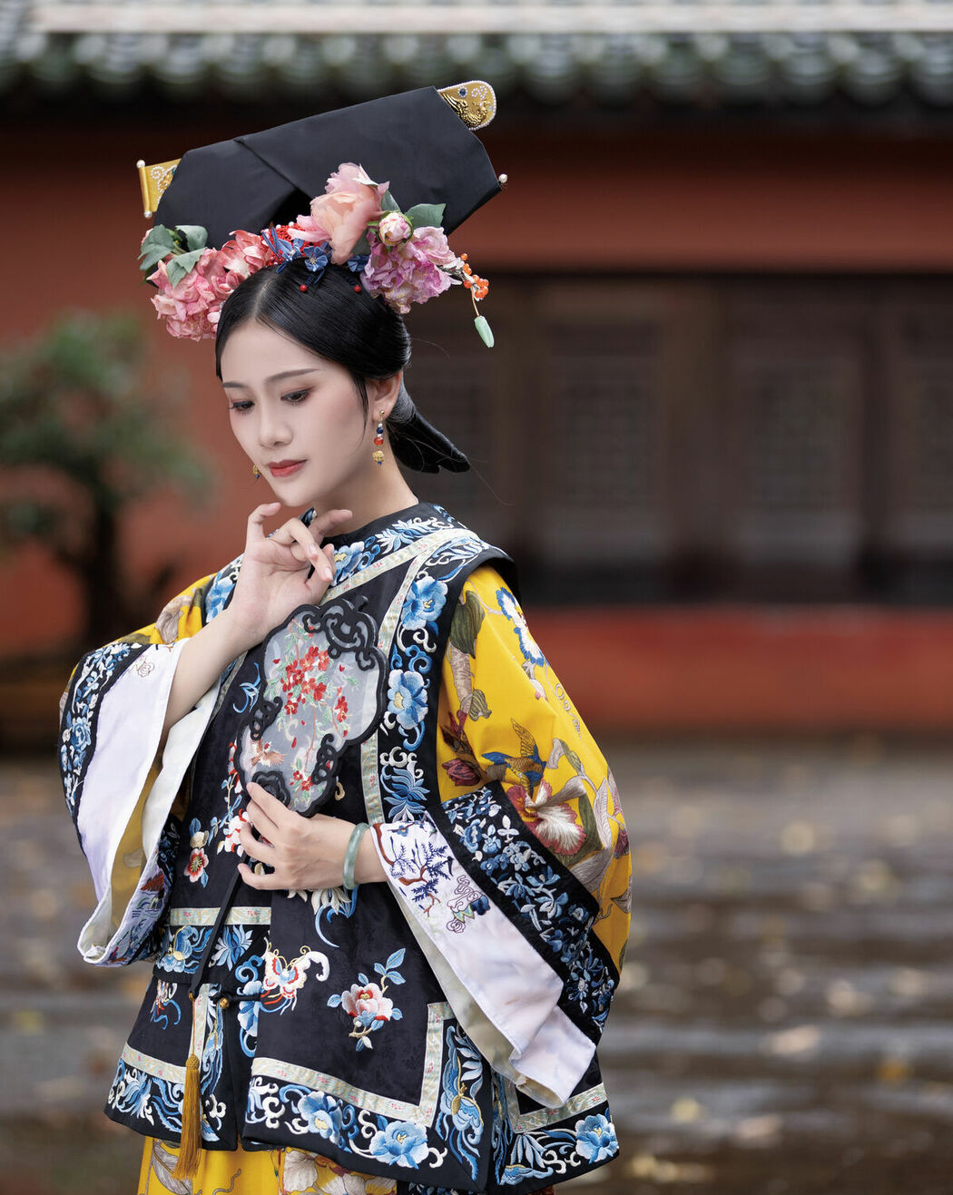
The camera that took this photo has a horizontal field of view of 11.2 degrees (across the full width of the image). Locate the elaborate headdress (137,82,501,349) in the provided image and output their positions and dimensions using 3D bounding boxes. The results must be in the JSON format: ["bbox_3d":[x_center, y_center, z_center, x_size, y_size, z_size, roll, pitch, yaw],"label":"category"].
[{"bbox_3d":[-0.142,-0.346,4.420,0.385,0.215,0.155,-8,7,36],"label":"elaborate headdress"}]

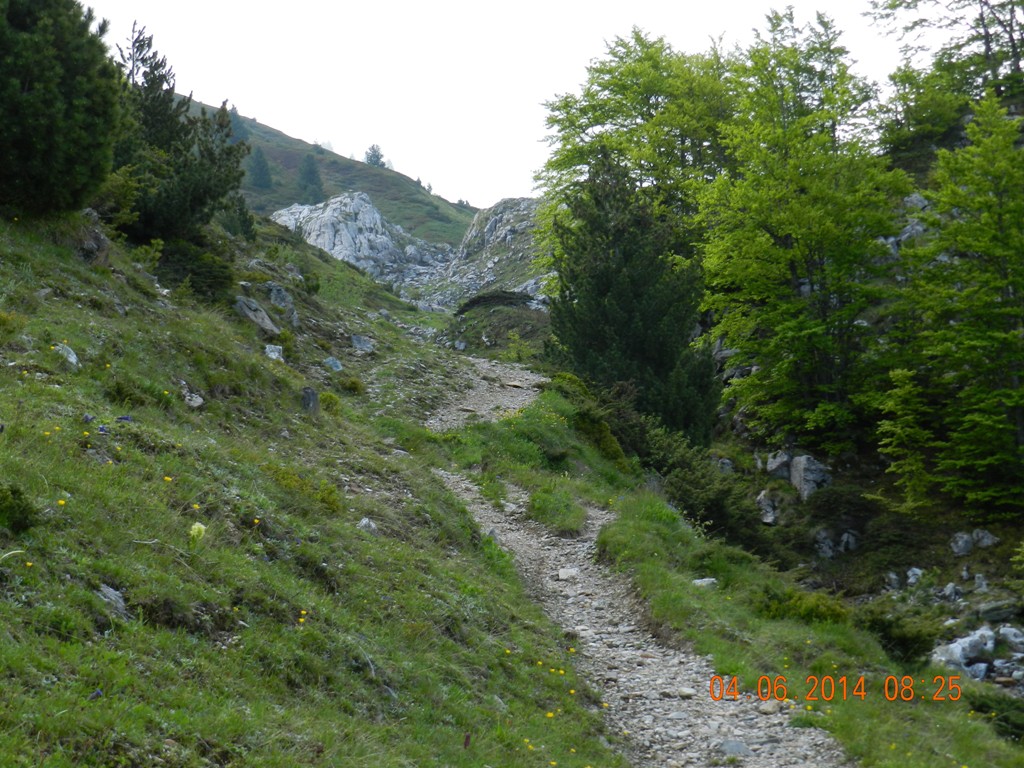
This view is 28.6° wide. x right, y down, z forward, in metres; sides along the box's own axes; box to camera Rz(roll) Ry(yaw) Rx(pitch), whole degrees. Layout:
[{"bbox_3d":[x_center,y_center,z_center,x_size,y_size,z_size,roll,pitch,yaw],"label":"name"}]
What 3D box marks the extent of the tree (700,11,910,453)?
[{"bbox_3d":[3.721,-1.933,25.500,2.662,5.603,2.662,0,-6,0],"label":"tree"}]

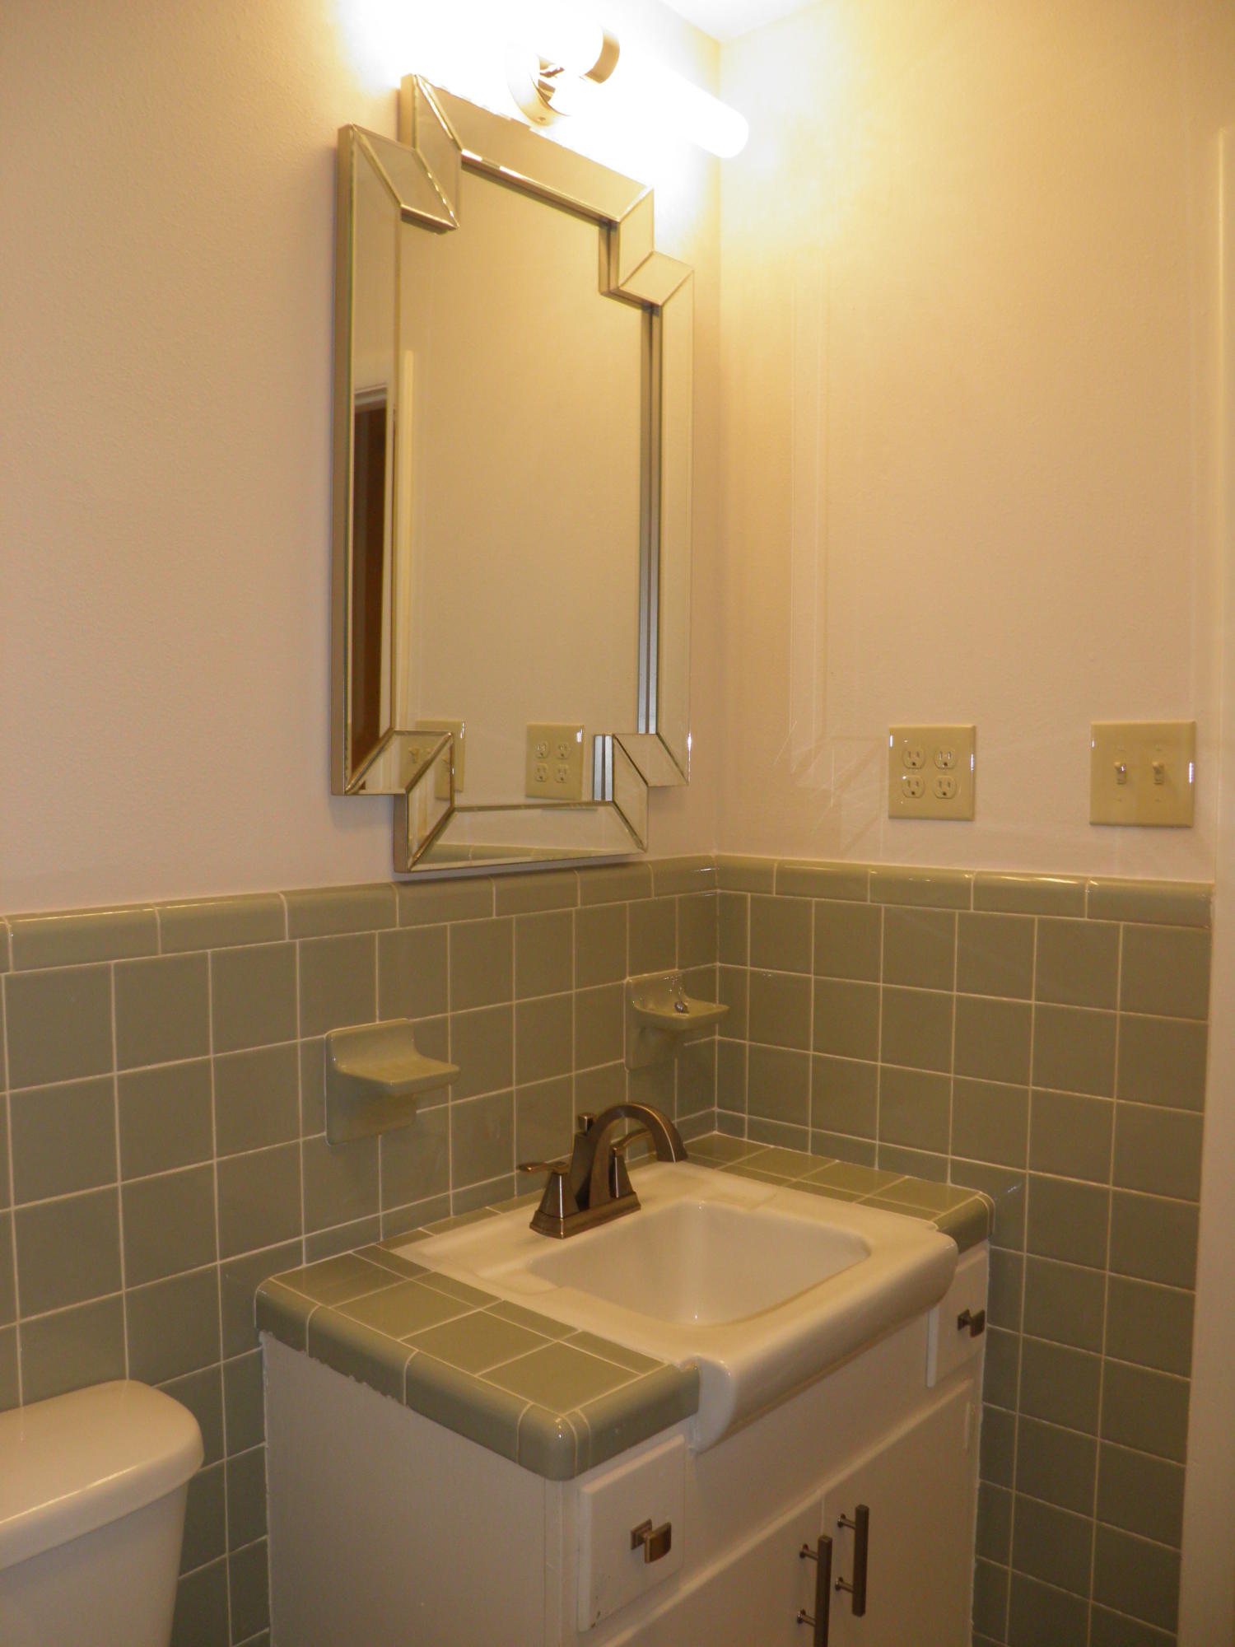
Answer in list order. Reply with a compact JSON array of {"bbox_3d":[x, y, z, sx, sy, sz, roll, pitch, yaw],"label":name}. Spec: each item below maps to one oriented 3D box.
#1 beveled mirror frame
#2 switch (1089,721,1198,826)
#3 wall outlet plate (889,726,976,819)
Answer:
[{"bbox_3d":[-0.106,-0.409,1.713,0.030,0.914,0.610,4,4,41],"label":"beveled mirror frame"},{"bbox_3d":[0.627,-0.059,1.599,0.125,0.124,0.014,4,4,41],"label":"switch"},{"bbox_3d":[0.419,-0.068,1.784,0.125,0.124,0.010,4,4,41],"label":"wall outlet plate"}]

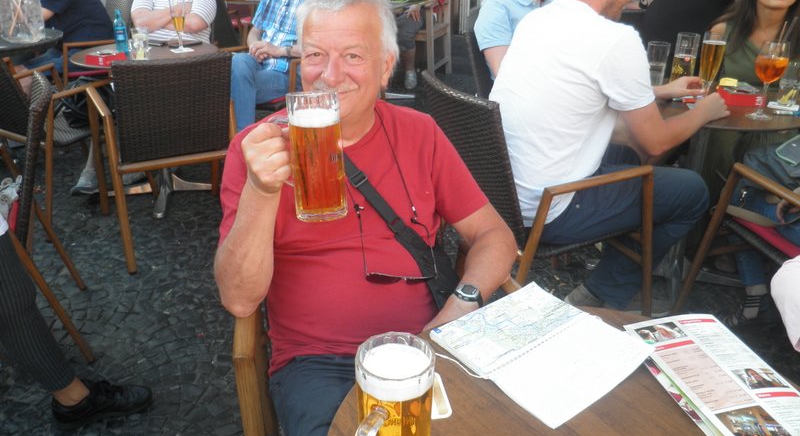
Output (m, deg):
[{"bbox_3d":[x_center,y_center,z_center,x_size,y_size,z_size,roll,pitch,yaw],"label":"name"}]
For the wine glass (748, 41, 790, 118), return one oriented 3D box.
[{"bbox_3d":[1.163,-0.436,2.051,0.110,0.235,0.110,0,25,0],"label":"wine glass"}]

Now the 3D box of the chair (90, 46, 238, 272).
[{"bbox_3d":[-1.039,-0.340,2.881,0.575,0.860,0.680,-14,28,-28],"label":"chair"}]

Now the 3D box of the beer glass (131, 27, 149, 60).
[{"bbox_3d":[-1.155,-0.768,2.870,0.078,0.135,0.078,0,24,0],"label":"beer glass"}]

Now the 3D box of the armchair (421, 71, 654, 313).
[{"bbox_3d":[0.480,-0.069,2.291,0.680,0.860,0.575,-13,28,-25],"label":"armchair"}]

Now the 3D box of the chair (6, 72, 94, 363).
[{"bbox_3d":[-1.371,0.052,2.016,0.600,0.850,0.560,-11,27,-24],"label":"chair"}]

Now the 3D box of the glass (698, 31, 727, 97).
[{"bbox_3d":[1.115,-0.546,2.315,0.083,0.228,0.083,0,24,0],"label":"glass"}]

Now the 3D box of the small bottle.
[{"bbox_3d":[-1.283,-0.853,2.965,0.058,0.195,0.058,0,24,0],"label":"small bottle"}]

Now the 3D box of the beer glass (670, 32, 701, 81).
[{"bbox_3d":[0.984,-0.533,2.242,0.076,0.200,0.076,0,25,0],"label":"beer glass"}]

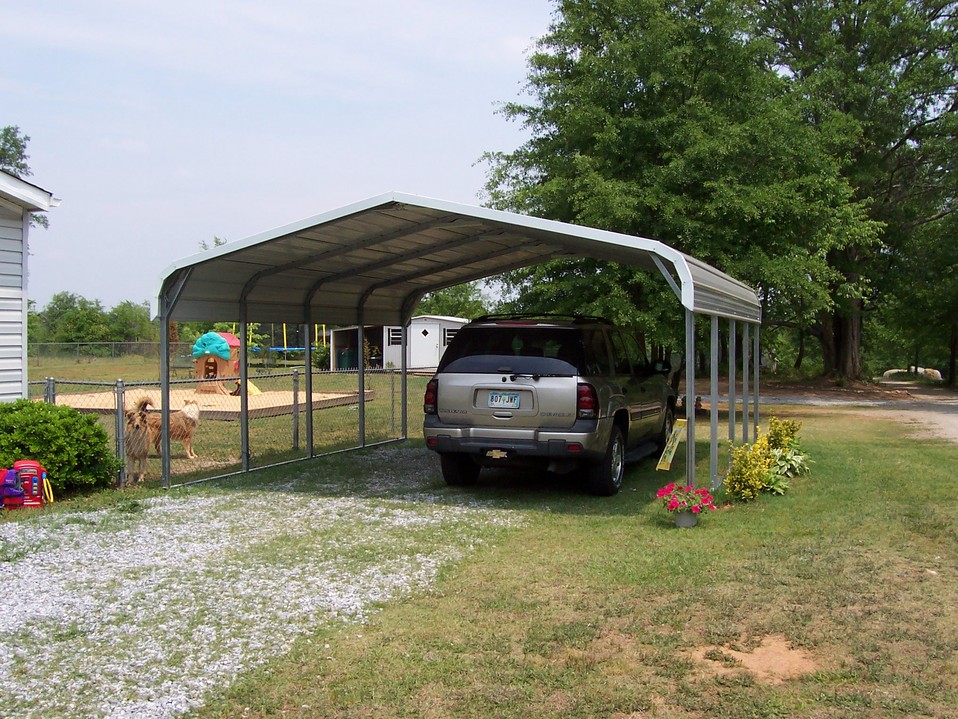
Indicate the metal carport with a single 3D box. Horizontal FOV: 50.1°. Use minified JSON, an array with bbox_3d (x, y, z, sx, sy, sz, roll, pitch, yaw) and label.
[{"bbox_3d":[0.318,-0.181,12.809,5.687,3.001,6.360,0,1,20],"label":"metal carport"}]

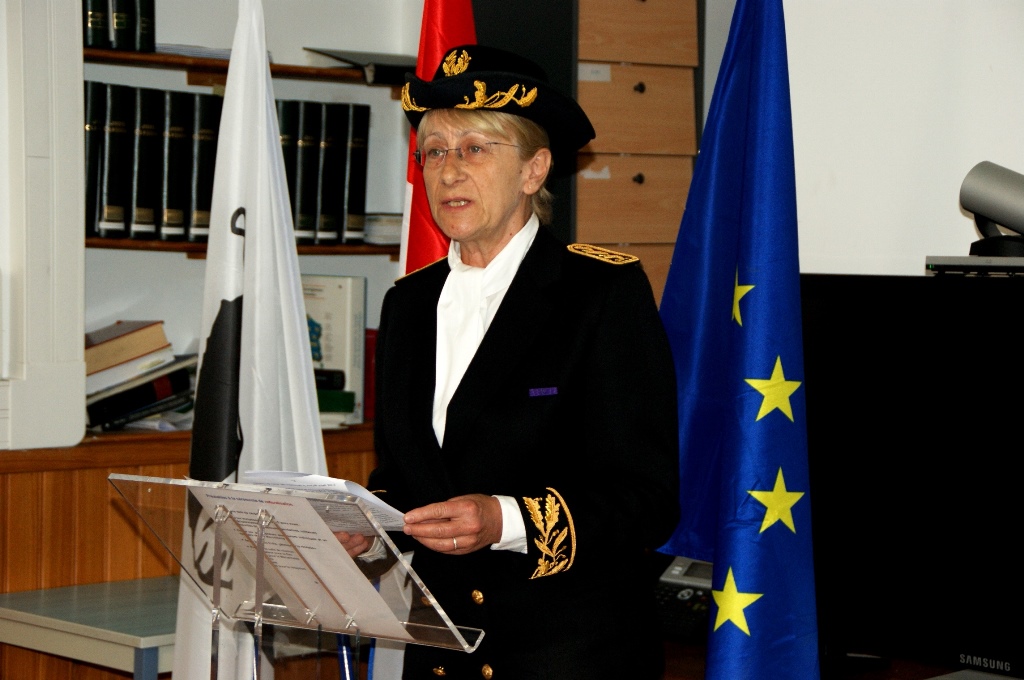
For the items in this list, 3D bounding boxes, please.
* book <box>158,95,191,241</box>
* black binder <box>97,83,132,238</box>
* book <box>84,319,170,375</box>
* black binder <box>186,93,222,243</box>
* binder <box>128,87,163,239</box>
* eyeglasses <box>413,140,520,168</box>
[{"bbox_3d":[-0.748,-0.350,5.175,0.225,0.297,0.066,3,1,43],"label":"book"},{"bbox_3d":[-0.850,-0.350,5.066,0.225,0.297,0.066,3,1,43],"label":"black binder"},{"bbox_3d":[-0.820,0.020,5.055,0.230,0.049,0.163,-24,17,-38],"label":"book"},{"bbox_3d":[-0.696,-0.349,5.229,0.225,0.297,0.066,3,1,43],"label":"black binder"},{"bbox_3d":[-0.799,-0.350,5.120,0.225,0.297,0.066,3,1,43],"label":"binder"},{"bbox_3d":[-0.039,-0.235,3.304,0.136,0.040,0.142,-3,-1,41],"label":"eyeglasses"}]

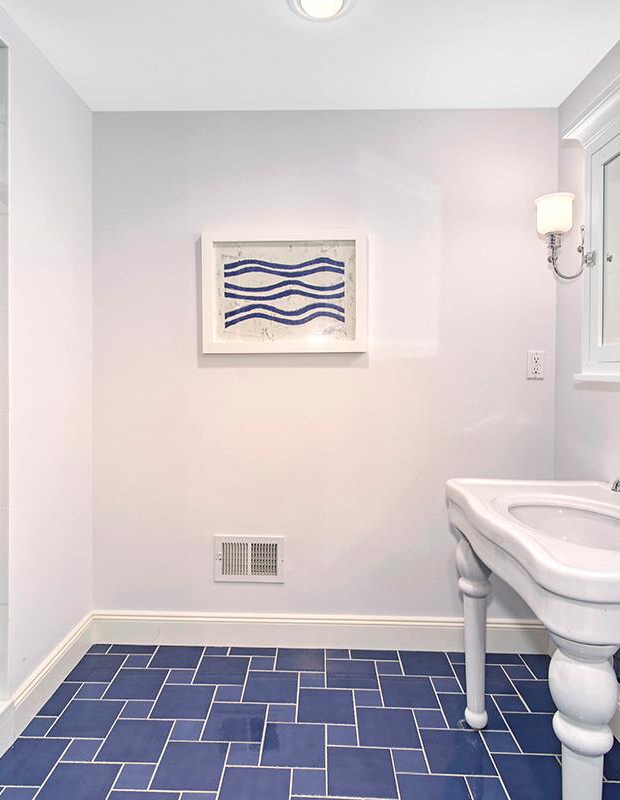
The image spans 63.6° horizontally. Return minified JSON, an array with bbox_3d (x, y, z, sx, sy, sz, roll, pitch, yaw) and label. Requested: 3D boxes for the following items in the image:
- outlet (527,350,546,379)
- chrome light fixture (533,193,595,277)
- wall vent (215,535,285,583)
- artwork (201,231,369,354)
[{"bbox_3d":[0.928,-0.142,2.054,0.074,0.116,0.009,1,1,2],"label":"outlet"},{"bbox_3d":[0.896,-0.554,1.705,0.220,0.285,0.125,1,1,2],"label":"chrome light fixture"},{"bbox_3d":[-0.253,0.668,2.106,0.295,0.200,0.016,1,1,2],"label":"wall vent"},{"bbox_3d":[-0.103,-0.437,2.062,0.679,0.497,0.038,1,1,2],"label":"artwork"}]

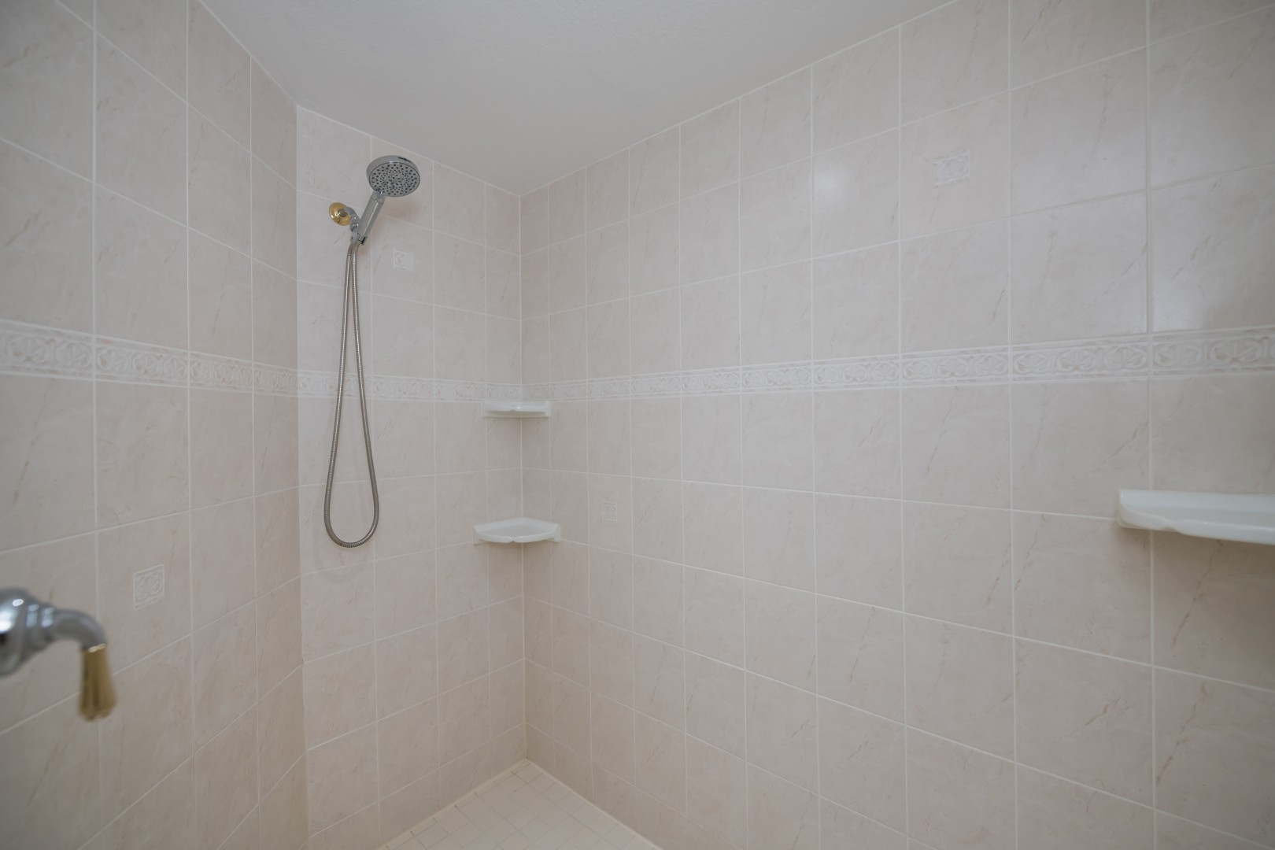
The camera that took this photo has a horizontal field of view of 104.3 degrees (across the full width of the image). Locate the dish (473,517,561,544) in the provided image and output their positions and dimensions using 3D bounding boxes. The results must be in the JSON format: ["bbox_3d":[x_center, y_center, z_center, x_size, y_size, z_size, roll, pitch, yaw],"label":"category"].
[{"bbox_3d":[-0.452,0.407,1.888,0.312,0.063,0.200,0,1,-4],"label":"dish"}]

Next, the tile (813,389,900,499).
[{"bbox_3d":[0.539,0.043,1.222,0.200,0.250,0.009,0,0,39],"label":"tile"}]

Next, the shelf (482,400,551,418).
[{"bbox_3d":[-0.462,-0.059,1.934,0.250,0.060,0.155,0,0,-4],"label":"shelf"}]

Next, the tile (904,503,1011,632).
[{"bbox_3d":[0.691,0.302,1.078,0.199,0.256,0.009,0,0,39],"label":"tile"}]

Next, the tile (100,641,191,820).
[{"bbox_3d":[-0.928,0.567,0.940,0.010,0.254,0.196,0,1,-6],"label":"tile"}]

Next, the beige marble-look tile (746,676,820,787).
[{"bbox_3d":[0.382,0.820,1.337,0.199,0.256,0.009,0,0,39],"label":"beige marble-look tile"}]

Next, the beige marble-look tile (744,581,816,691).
[{"bbox_3d":[0.380,0.562,1.335,0.199,0.256,0.009,0,0,39],"label":"beige marble-look tile"}]

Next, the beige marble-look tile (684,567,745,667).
[{"bbox_3d":[0.224,0.563,1.461,0.199,0.256,0.010,0,0,39],"label":"beige marble-look tile"}]

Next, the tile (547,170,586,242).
[{"bbox_3d":[-0.258,-0.803,1.841,0.200,0.240,0.010,0,0,39],"label":"tile"}]

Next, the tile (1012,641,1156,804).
[{"bbox_3d":[0.852,0.561,0.954,0.200,0.256,0.010,0,0,39],"label":"tile"}]

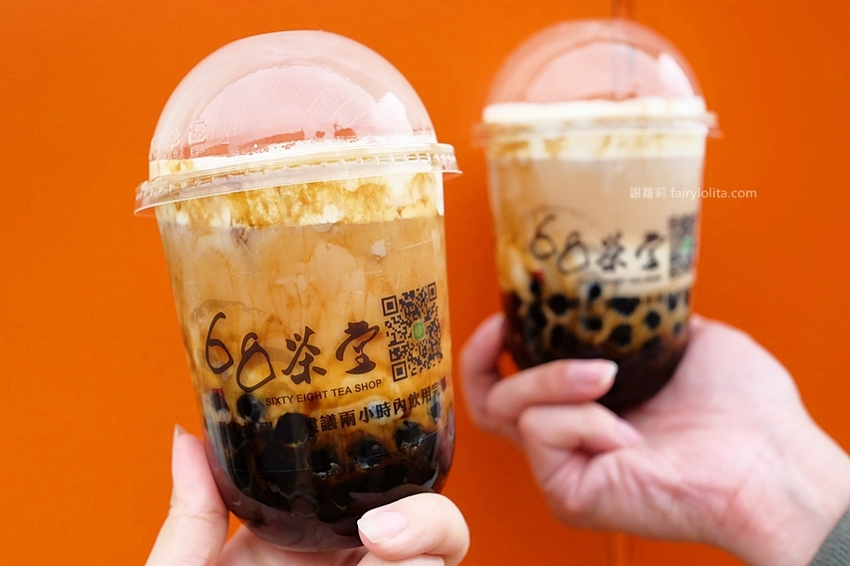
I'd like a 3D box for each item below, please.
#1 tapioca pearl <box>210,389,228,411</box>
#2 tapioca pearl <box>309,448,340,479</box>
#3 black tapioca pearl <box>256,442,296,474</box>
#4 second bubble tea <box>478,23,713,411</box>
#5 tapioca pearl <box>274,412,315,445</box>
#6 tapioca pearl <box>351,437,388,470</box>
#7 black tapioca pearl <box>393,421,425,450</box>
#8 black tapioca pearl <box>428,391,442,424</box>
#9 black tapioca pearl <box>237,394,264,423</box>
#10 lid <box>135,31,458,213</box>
[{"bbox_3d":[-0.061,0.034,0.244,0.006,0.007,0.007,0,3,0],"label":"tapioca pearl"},{"bbox_3d":[-0.028,0.050,0.230,0.009,0.009,0.009,0,3,0],"label":"tapioca pearl"},{"bbox_3d":[-0.042,0.049,0.233,0.010,0.009,0.010,0,3,0],"label":"black tapioca pearl"},{"bbox_3d":[0.071,-0.027,0.344,0.100,0.158,0.100,-1,4,12],"label":"second bubble tea"},{"bbox_3d":[-0.036,0.040,0.229,0.010,0.009,0.010,0,3,0],"label":"tapioca pearl"},{"bbox_3d":[-0.016,0.048,0.233,0.010,0.009,0.010,0,3,0],"label":"tapioca pearl"},{"bbox_3d":[-0.005,0.044,0.240,0.009,0.009,0.009,0,3,0],"label":"black tapioca pearl"},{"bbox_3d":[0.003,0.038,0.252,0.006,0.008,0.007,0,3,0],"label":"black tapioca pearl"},{"bbox_3d":[-0.049,0.035,0.233,0.008,0.008,0.008,0,3,0],"label":"black tapioca pearl"},{"bbox_3d":[-0.041,-0.051,0.256,0.100,0.049,0.100,-7,3,0],"label":"lid"}]

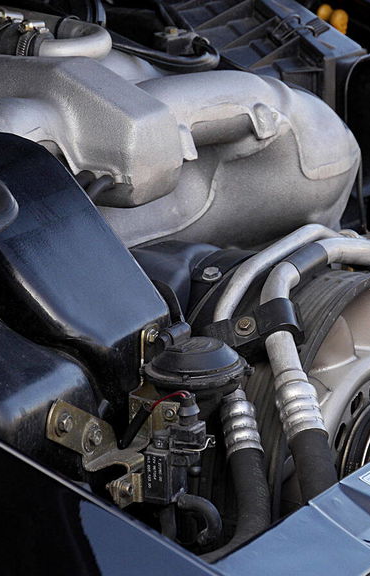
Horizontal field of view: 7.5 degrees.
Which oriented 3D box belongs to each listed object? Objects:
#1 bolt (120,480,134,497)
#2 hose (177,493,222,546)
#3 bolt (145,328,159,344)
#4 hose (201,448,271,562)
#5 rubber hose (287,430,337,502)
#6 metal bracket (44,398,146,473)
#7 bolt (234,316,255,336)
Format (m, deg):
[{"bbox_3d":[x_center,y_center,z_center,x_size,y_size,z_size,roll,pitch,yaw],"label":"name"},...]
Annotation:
[{"bbox_3d":[-0.038,0.130,1.845,0.009,0.011,0.011,12,24,30],"label":"bolt"},{"bbox_3d":[0.009,0.150,1.835,0.031,0.034,0.016,12,24,27],"label":"hose"},{"bbox_3d":[-0.021,0.031,1.825,0.009,0.011,0.011,14,25,34],"label":"bolt"},{"bbox_3d":[0.035,0.141,1.837,0.029,0.075,0.070,12,24,27],"label":"hose"},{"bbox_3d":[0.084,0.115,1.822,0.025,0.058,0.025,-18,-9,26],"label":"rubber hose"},{"bbox_3d":[-0.058,0.096,1.830,0.042,0.048,0.070,12,24,27],"label":"metal bracket"},{"bbox_3d":[0.040,0.025,1.880,0.015,0.009,0.015,19,63,24],"label":"bolt"}]

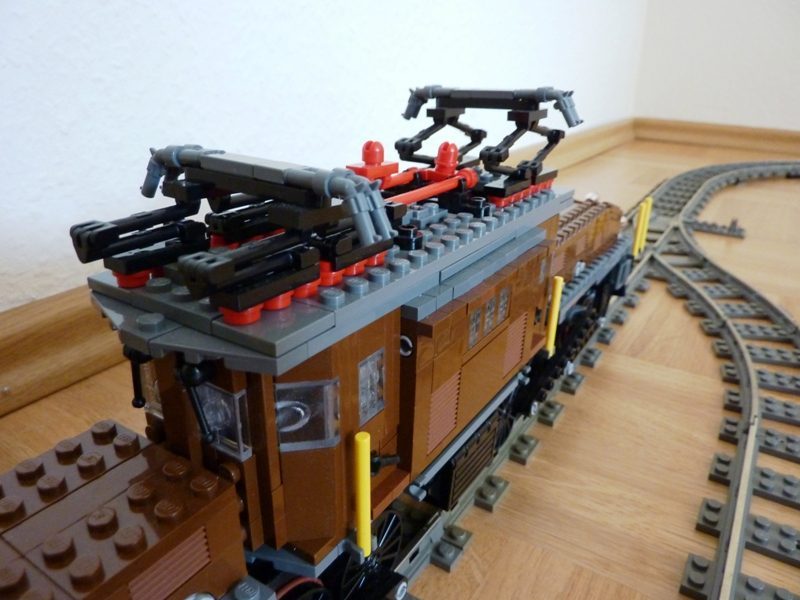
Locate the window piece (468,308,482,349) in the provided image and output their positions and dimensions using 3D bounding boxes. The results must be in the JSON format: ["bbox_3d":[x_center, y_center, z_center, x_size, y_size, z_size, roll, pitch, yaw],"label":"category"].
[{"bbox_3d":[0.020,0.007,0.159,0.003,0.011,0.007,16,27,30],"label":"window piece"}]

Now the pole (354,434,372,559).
[{"bbox_3d":[-0.008,0.044,0.129,0.003,0.032,0.003,16,27,30],"label":"pole"}]

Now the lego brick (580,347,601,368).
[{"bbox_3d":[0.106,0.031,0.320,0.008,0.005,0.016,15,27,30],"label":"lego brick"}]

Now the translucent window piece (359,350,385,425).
[{"bbox_3d":[-0.007,0.020,0.129,0.003,0.016,0.010,16,27,30],"label":"translucent window piece"}]

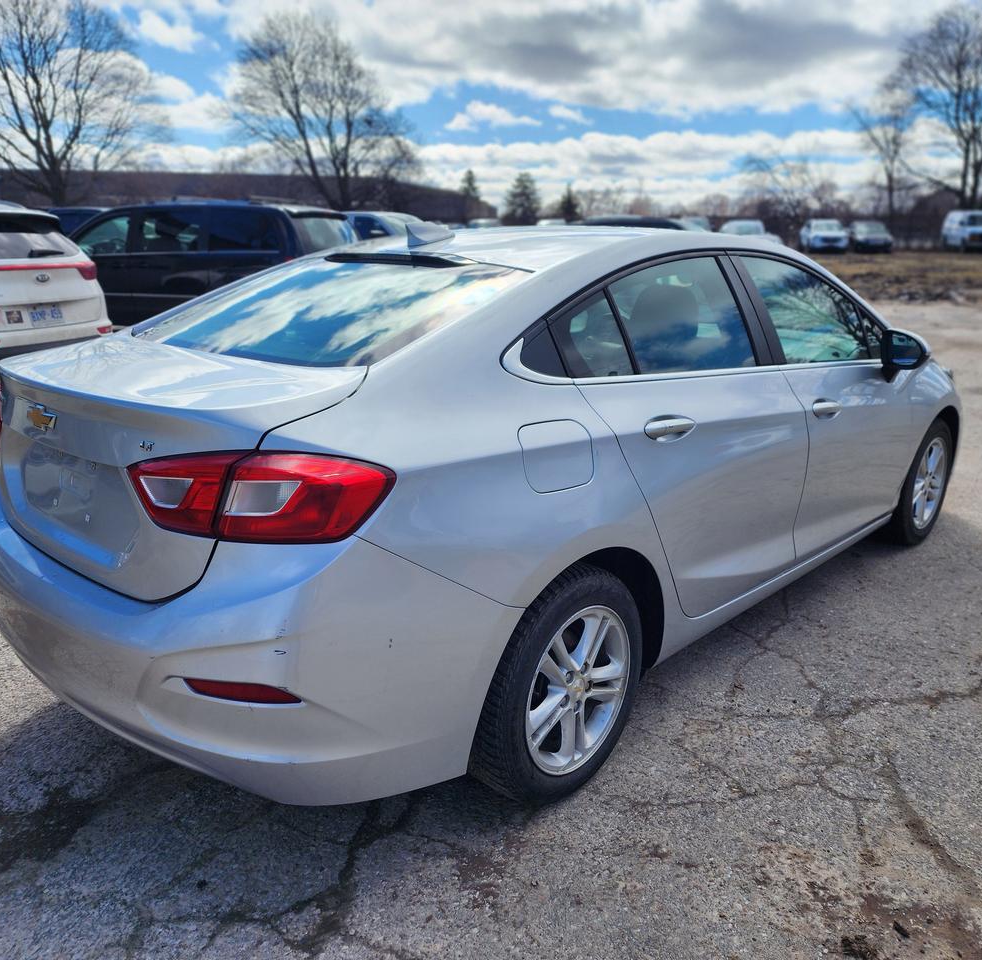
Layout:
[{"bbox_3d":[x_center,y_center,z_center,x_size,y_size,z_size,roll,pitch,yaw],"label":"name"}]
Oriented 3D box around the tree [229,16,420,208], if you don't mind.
[{"bbox_3d":[-9.982,-20.630,51.295,11.500,13.600,11.000,-3,17,-10],"label":"tree"}]

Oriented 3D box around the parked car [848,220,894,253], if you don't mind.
[{"bbox_3d":[20.770,-13.250,46.361,1.820,1.530,4.500,5,17,13],"label":"parked car"}]

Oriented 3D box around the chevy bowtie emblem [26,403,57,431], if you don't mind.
[{"bbox_3d":[-1.032,-0.141,1.952,0.180,0.060,0.020,16,22,42],"label":"chevy bowtie emblem"}]

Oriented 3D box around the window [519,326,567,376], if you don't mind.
[{"bbox_3d":[0.119,-0.298,2.044,0.165,0.140,0.030,-16,-1,-44],"label":"window"}]

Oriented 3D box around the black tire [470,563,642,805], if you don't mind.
[{"bbox_3d":[0.164,0.523,2.275,0.210,0.630,0.635,16,22,41],"label":"black tire"}]

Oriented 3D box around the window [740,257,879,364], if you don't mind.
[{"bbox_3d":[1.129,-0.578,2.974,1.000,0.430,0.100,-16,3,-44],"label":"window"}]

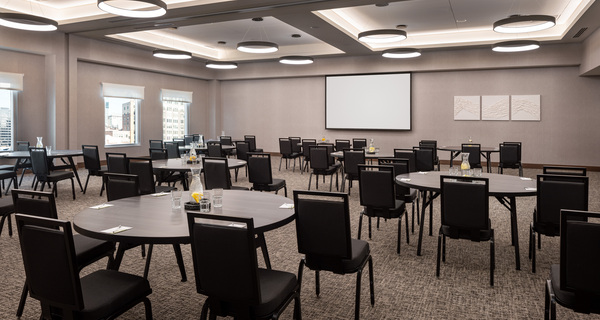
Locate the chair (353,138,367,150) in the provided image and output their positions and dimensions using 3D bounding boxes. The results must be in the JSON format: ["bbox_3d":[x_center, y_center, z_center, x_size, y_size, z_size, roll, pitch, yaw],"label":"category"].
[{"bbox_3d":[1.724,-0.120,10.974,0.460,0.900,0.550,2,6,26],"label":"chair"}]

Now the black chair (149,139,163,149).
[{"bbox_3d":[-3.569,-0.059,10.495,0.460,0.900,0.550,2,6,21],"label":"black chair"}]

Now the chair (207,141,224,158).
[{"bbox_3d":[-1.748,0.061,8.935,0.470,0.915,0.535,2,6,25],"label":"chair"}]

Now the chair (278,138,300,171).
[{"bbox_3d":[-0.273,-0.135,11.197,0.460,0.900,0.550,3,6,28],"label":"chair"}]

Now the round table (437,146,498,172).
[{"bbox_3d":[3.960,0.105,9.300,1.520,0.755,1.520,2,6,25],"label":"round table"}]

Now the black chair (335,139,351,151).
[{"bbox_3d":[1.159,-0.038,9.945,0.470,0.915,0.535,2,6,26],"label":"black chair"}]

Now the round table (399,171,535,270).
[{"bbox_3d":[1.771,0.586,4.206,1.489,0.750,1.489,0,5,0],"label":"round table"}]

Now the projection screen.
[{"bbox_3d":[2.307,-1.982,13.776,3.038,1.930,0.080,2,6,25],"label":"projection screen"}]

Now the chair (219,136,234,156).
[{"bbox_3d":[-2.064,-0.239,12.003,0.460,0.900,0.550,2,6,24],"label":"chair"}]

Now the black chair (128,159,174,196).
[{"bbox_3d":[-1.871,0.419,5.139,0.460,0.900,0.550,2,6,20],"label":"black chair"}]

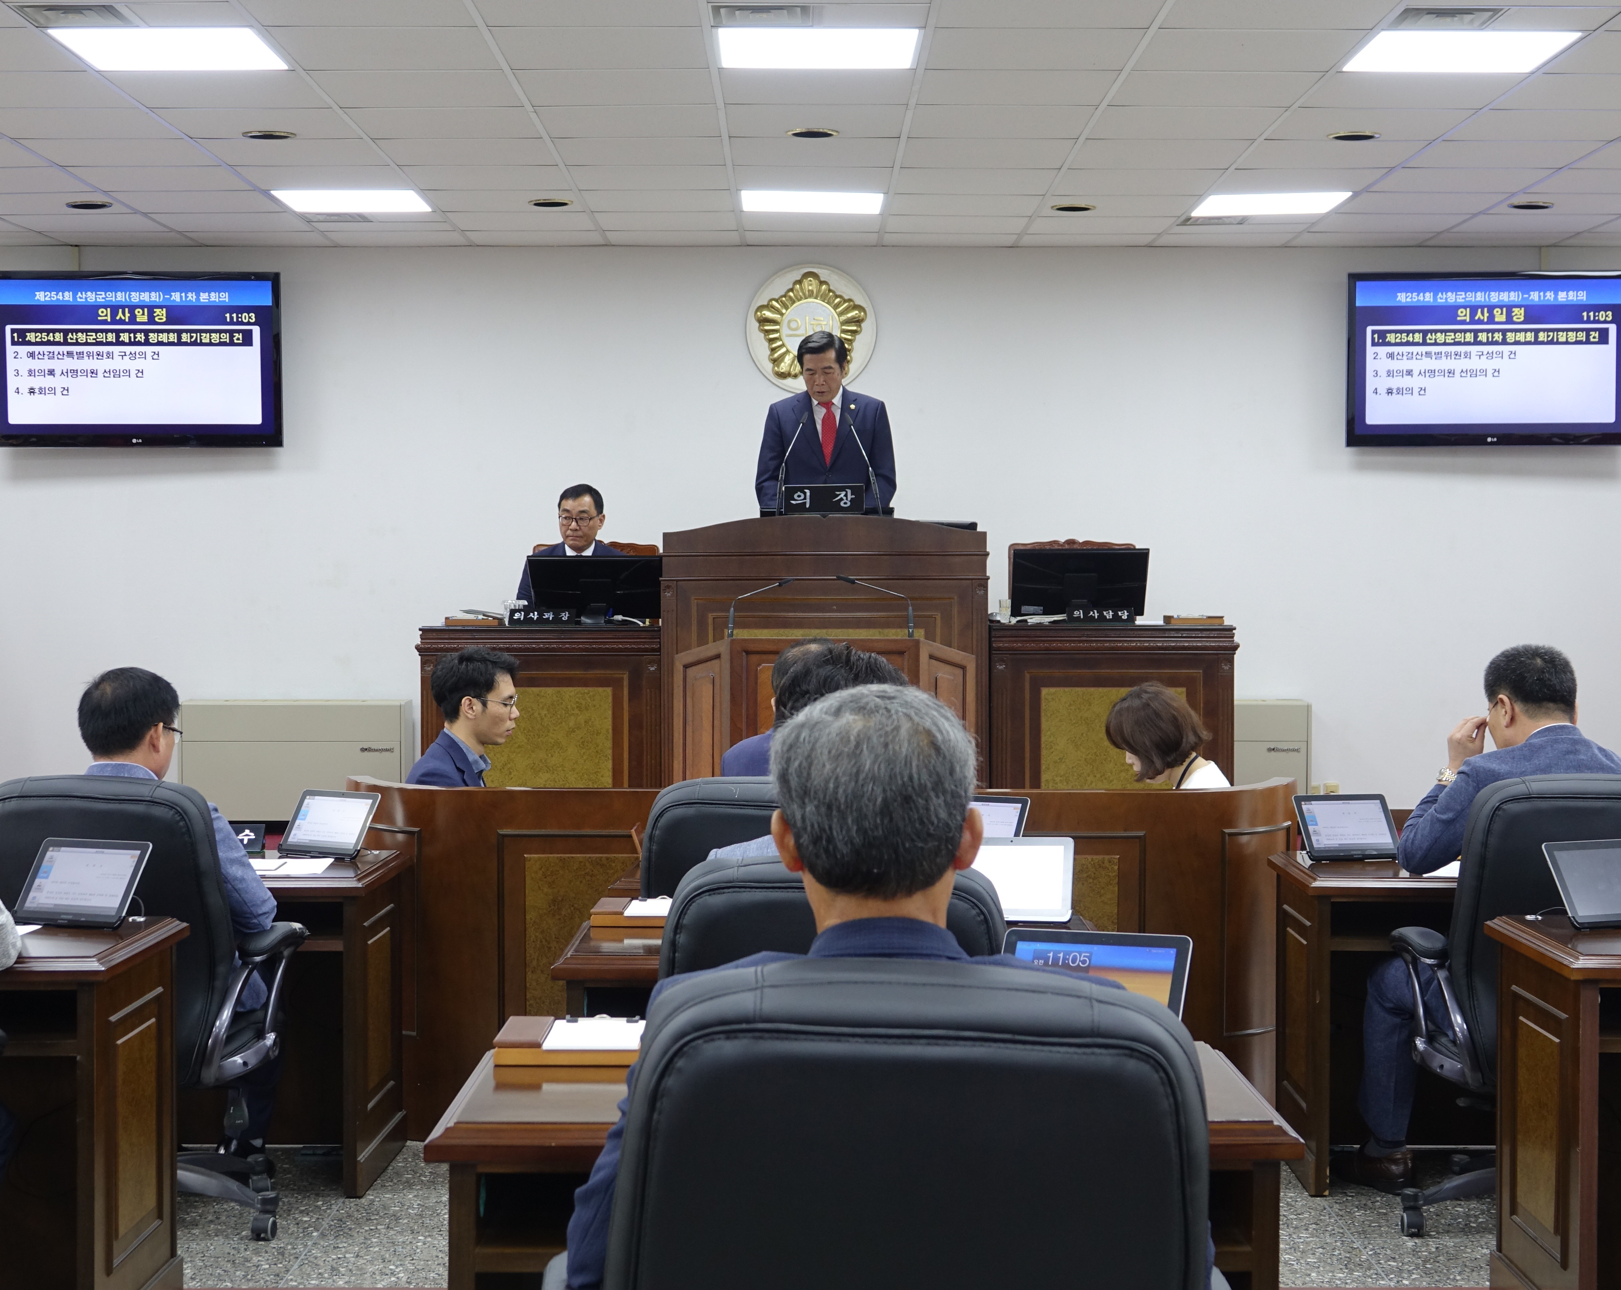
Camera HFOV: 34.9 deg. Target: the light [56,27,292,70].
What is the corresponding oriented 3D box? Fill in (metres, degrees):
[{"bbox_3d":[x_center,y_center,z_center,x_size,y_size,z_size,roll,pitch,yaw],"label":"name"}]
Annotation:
[{"bbox_3d":[-1.781,-1.698,7.230,0.590,0.070,0.580,0,2,0],"label":"light"}]

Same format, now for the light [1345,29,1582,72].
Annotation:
[{"bbox_3d":[1.826,-1.695,7.242,0.590,0.070,0.580,0,2,0],"label":"light"}]

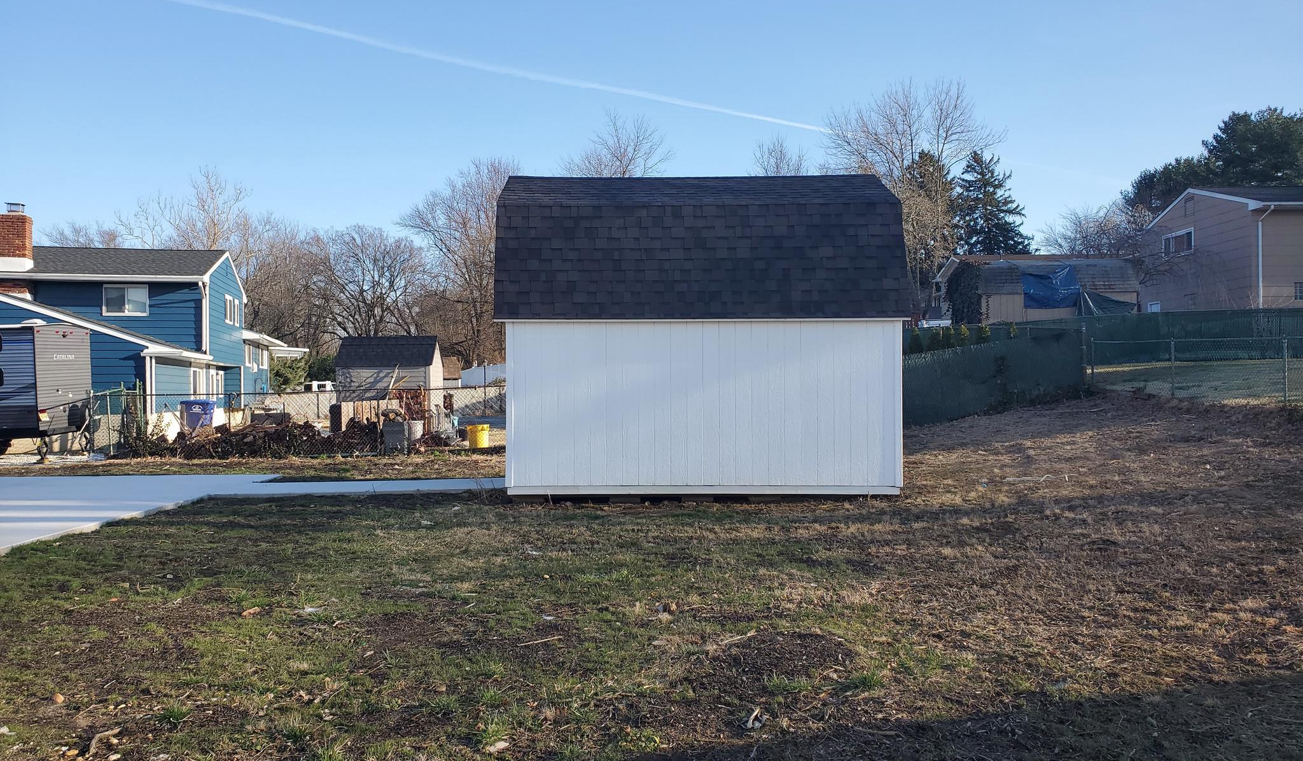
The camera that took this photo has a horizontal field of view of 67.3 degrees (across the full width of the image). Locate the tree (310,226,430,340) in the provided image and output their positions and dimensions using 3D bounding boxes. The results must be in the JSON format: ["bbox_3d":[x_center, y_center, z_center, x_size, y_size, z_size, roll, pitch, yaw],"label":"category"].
[{"bbox_3d":[-16.063,-3.793,56.020,7.400,10.300,7.200,0,0,0],"label":"tree"}]

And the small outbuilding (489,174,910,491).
[{"bbox_3d":[0.596,-0.722,13.829,5.130,4.320,3.650,0,0,-1],"label":"small outbuilding"}]

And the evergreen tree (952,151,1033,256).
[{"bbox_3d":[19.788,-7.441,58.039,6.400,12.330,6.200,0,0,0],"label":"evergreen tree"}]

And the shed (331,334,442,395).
[{"bbox_3d":[-7.686,0.078,29.047,2.780,2.770,2.500,0,0,-4],"label":"shed"}]

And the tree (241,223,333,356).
[{"bbox_3d":[-23.576,-4.482,63.023,6.600,11.810,6.500,0,0,0],"label":"tree"}]

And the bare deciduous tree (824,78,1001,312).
[{"bbox_3d":[12.775,-7.802,48.041,8.800,14.000,8.400,0,0,0],"label":"bare deciduous tree"}]

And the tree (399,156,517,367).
[{"bbox_3d":[-12.488,-7.122,66.037,9.200,16.030,9.000,0,0,0],"label":"tree"}]

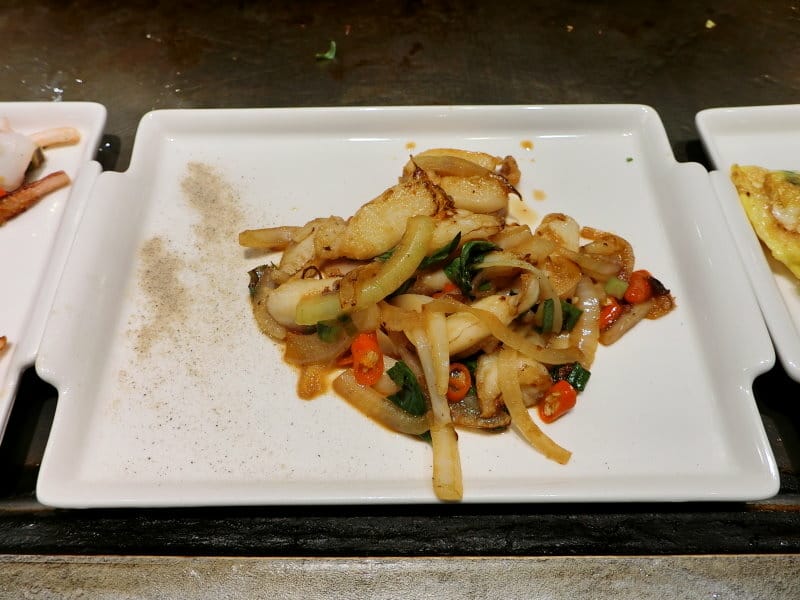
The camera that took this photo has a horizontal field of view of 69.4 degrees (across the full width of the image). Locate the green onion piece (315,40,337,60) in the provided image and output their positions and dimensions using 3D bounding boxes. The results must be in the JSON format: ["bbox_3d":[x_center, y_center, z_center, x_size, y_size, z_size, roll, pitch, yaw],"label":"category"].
[{"bbox_3d":[-0.052,-0.175,0.405,0.015,0.006,0.013,0,60,0],"label":"green onion piece"}]

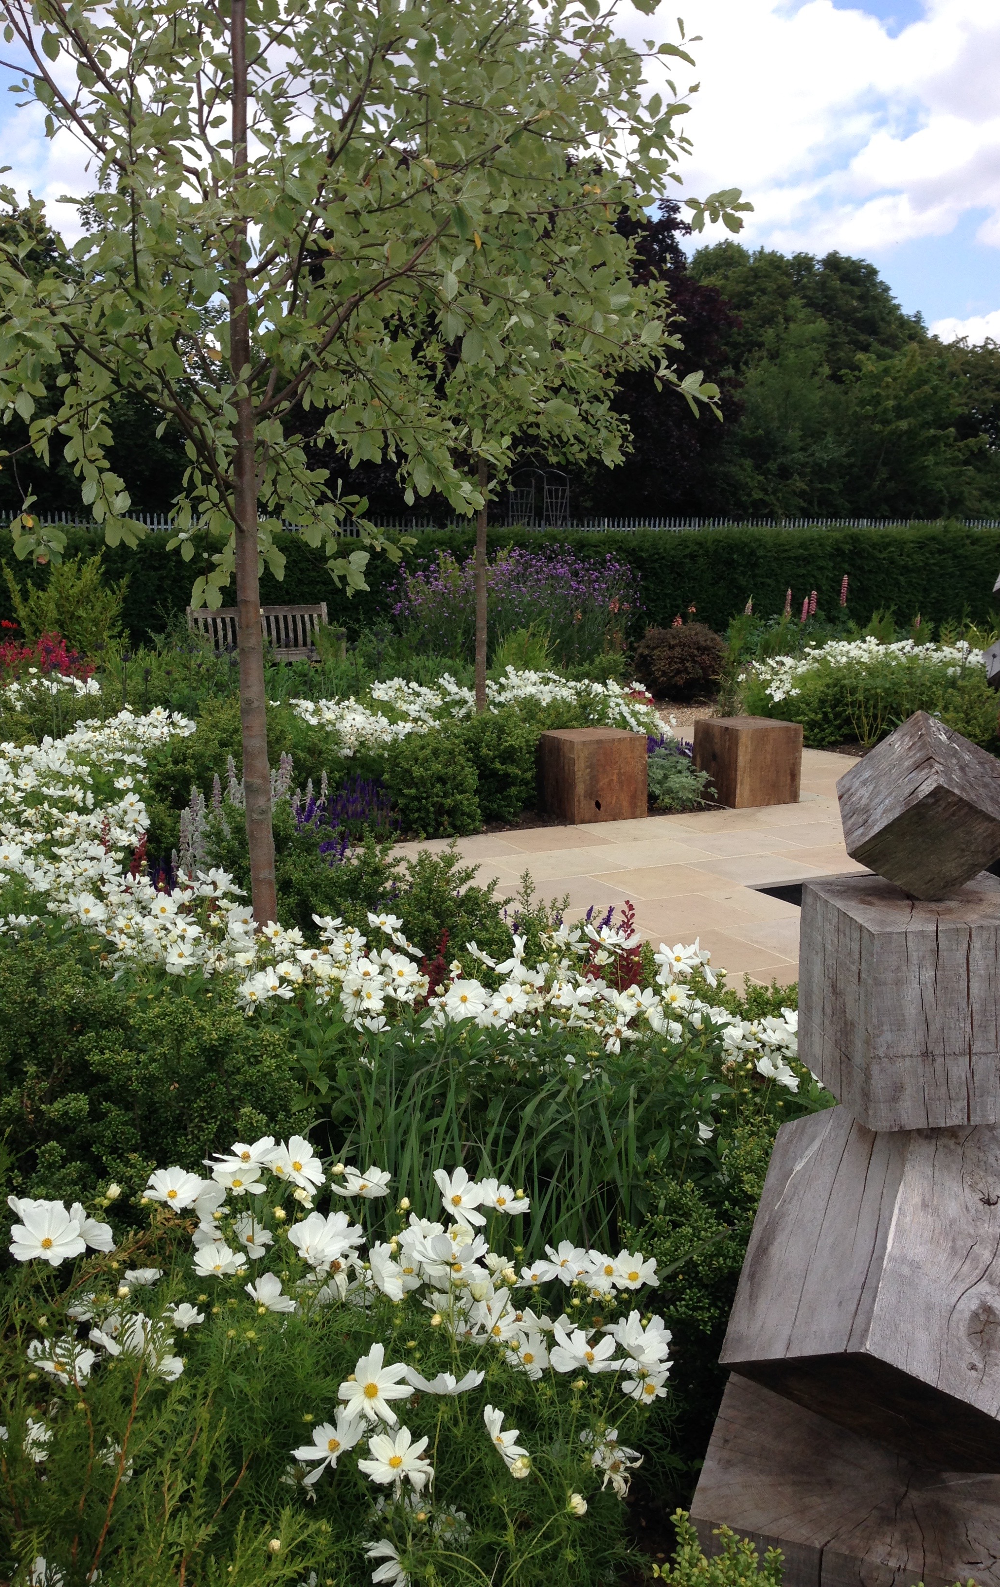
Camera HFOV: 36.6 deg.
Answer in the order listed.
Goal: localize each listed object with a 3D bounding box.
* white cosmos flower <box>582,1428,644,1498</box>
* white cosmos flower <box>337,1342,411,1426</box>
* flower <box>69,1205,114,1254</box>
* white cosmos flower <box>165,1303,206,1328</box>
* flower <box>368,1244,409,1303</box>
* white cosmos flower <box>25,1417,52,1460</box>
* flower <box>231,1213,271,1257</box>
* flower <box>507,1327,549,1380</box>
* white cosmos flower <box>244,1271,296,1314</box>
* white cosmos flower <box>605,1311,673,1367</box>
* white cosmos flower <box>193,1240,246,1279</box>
[{"bbox_3d":[0.126,0.743,1.680,0.068,0.075,0.045,-2,-11,-9],"label":"white cosmos flower"},{"bbox_3d":[-0.117,0.554,1.420,0.072,0.076,0.022,-1,-31,-5],"label":"white cosmos flower"},{"bbox_3d":[-0.469,0.495,1.720,0.070,0.030,0.074,31,21,21],"label":"flower"},{"bbox_3d":[-0.409,0.680,1.970,0.038,0.028,0.046,22,22,35],"label":"white cosmos flower"},{"bbox_3d":[-0.125,0.540,1.700,0.034,0.070,0.070,-24,12,-6],"label":"flower"},{"bbox_3d":[-0.463,0.650,1.520,0.052,0.026,0.052,-5,24,-27],"label":"white cosmos flower"},{"bbox_3d":[-0.341,0.608,2.080,0.058,0.060,0.033,-4,-19,-20],"label":"flower"},{"bbox_3d":[0.032,0.623,1.680,0.060,0.024,0.062,0,50,1],"label":"flower"},{"bbox_3d":[-0.254,0.553,1.680,0.062,0.035,0.062,36,-11,-30],"label":"white cosmos flower"},{"bbox_3d":[0.164,0.645,1.790,0.055,0.043,0.066,28,19,16],"label":"white cosmos flower"},{"bbox_3d":[-0.323,0.535,1.740,0.064,0.029,0.060,-4,18,-21],"label":"white cosmos flower"}]

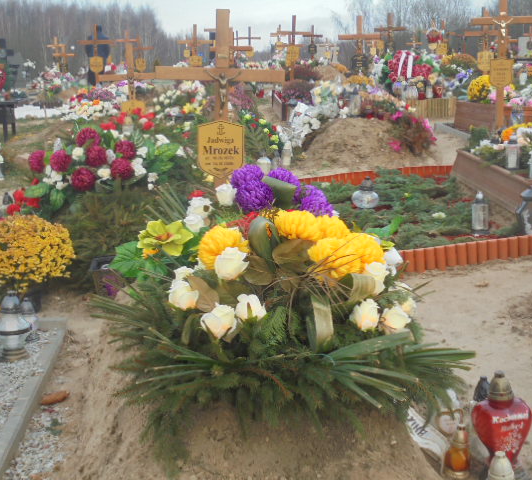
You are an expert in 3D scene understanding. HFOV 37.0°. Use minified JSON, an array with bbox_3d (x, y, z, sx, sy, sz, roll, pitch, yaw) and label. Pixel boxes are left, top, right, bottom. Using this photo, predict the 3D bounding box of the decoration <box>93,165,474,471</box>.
[{"bbox_3d":[0.056,0.201,2.550,1.080,0.600,0.900,-2,14,-3],"label":"decoration"}]

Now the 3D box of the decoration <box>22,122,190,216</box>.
[{"bbox_3d":[-0.991,-0.456,5.000,0.980,0.460,0.600,-1,15,-5],"label":"decoration"}]

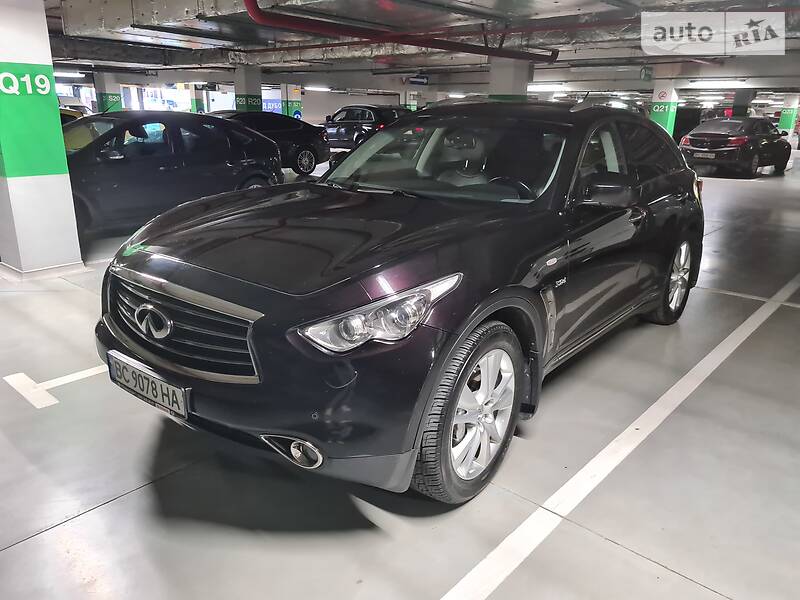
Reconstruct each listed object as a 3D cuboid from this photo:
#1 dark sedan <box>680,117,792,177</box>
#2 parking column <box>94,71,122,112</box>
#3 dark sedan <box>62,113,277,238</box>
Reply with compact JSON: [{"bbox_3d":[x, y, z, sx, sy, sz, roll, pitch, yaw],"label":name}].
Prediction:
[{"bbox_3d":[9.688,-4.491,17.419,1.860,1.500,4.830,17,23,41],"label":"dark sedan"},{"bbox_3d":[-10.492,-6.944,21.867,0.640,2.750,0.580,16,23,39],"label":"parking column"},{"bbox_3d":[-3.574,-1.700,7.917,1.830,1.490,4.320,16,23,39],"label":"dark sedan"}]

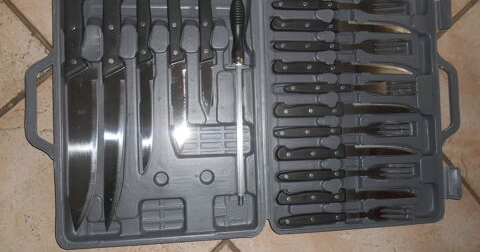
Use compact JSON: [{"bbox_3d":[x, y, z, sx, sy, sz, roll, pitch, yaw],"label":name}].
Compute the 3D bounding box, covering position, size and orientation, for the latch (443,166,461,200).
[{"bbox_3d":[0.324,0.088,0.556,0.030,0.012,0.050,-2,89,-9],"label":"latch"}]

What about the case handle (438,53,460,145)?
[{"bbox_3d":[0.318,-0.041,0.555,0.032,0.014,0.137,-2,89,-9],"label":"case handle"}]

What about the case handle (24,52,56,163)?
[{"bbox_3d":[-0.255,-0.024,0.465,0.036,0.014,0.134,-2,89,-9],"label":"case handle"}]

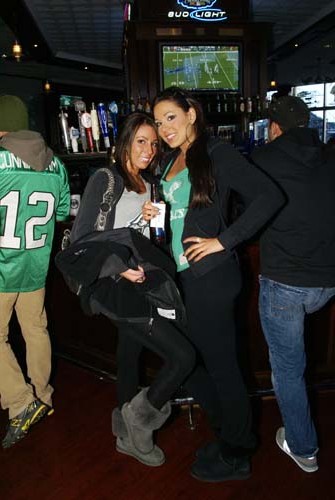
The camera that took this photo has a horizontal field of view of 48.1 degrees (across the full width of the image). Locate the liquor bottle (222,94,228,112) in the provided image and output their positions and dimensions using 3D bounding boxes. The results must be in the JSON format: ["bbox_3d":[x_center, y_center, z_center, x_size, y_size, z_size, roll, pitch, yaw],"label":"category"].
[{"bbox_3d":[0.783,-1.969,5.045,0.070,0.240,0.070,0,17,0],"label":"liquor bottle"}]

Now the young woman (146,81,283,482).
[{"bbox_3d":[0.195,0.233,1.598,0.470,1.700,0.450,13,21,36],"label":"young woman"}]

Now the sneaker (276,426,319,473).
[{"bbox_3d":[0.645,0.978,1.899,0.100,0.105,0.265,-6,18,-19],"label":"sneaker"}]

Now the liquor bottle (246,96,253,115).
[{"bbox_3d":[1.103,-1.948,5.051,0.072,0.230,0.072,0,17,0],"label":"liquor bottle"}]

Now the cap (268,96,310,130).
[{"bbox_3d":[0.545,-0.632,1.752,0.175,0.145,0.250,-4,17,-13],"label":"cap"}]

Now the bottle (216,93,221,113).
[{"bbox_3d":[0.688,-1.975,5.043,0.070,0.247,0.070,0,17,0],"label":"bottle"}]

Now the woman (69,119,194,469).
[{"bbox_3d":[-0.145,0.260,1.648,0.490,1.630,0.450,-8,19,-24],"label":"woman"}]

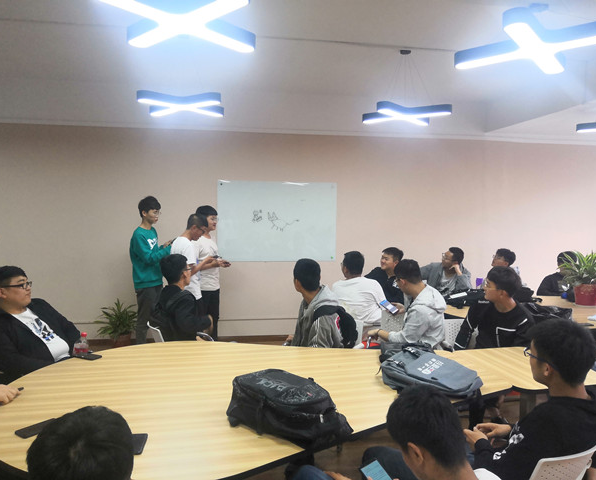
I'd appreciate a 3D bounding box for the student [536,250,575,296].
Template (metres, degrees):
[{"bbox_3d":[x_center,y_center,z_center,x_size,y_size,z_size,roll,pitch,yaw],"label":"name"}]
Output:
[{"bbox_3d":[2.911,0.734,5.332,0.560,1.210,0.780,1,3,9],"label":"student"}]

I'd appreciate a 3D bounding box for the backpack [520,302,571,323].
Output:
[{"bbox_3d":[2.013,0.596,4.185,0.450,0.140,0.300,2,3,22],"label":"backpack"}]

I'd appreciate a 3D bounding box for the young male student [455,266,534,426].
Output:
[{"bbox_3d":[1.317,0.800,3.260,0.580,1.230,0.800,2,3,19],"label":"young male student"}]

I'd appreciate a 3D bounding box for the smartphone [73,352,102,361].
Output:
[{"bbox_3d":[-1.198,0.657,2.837,0.158,0.009,0.076,2,3,28],"label":"smartphone"}]

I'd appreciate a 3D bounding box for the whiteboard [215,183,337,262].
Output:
[{"bbox_3d":[-0.247,-0.224,6.253,1.490,1.000,0.020,0,3,-8],"label":"whiteboard"}]

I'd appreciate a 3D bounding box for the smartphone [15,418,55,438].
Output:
[{"bbox_3d":[-1.018,0.743,1.979,0.077,0.008,0.160,2,3,31],"label":"smartphone"}]

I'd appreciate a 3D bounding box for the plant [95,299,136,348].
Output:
[{"bbox_3d":[-2.013,0.992,5.710,0.530,0.600,0.530,1,3,0],"label":"plant"}]

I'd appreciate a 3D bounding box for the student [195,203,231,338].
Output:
[{"bbox_3d":[-0.866,0.497,5.083,0.380,1.690,0.470,2,3,22],"label":"student"}]

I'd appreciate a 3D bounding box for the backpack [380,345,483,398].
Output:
[{"bbox_3d":[0.662,0.667,2.528,0.310,0.150,0.430,-2,4,-43],"label":"backpack"}]

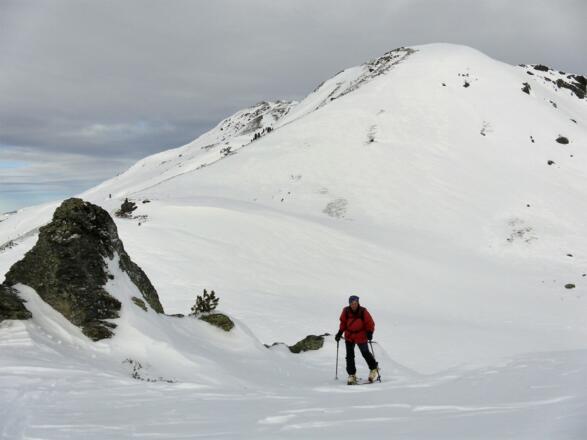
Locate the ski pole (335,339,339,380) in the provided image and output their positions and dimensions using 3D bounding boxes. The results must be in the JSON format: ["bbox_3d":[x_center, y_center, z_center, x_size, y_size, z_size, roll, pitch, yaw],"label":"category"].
[{"bbox_3d":[0.871,2.739,11.725,0.060,0.897,0.060,2,10,6],"label":"ski pole"}]

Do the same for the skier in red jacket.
[{"bbox_3d":[1.242,2.368,11.700,0.840,1.740,0.600,0,0,11],"label":"skier in red jacket"}]

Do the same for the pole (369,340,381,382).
[{"bbox_3d":[1.619,2.792,11.725,0.070,0.919,0.070,-13,9,6],"label":"pole"}]

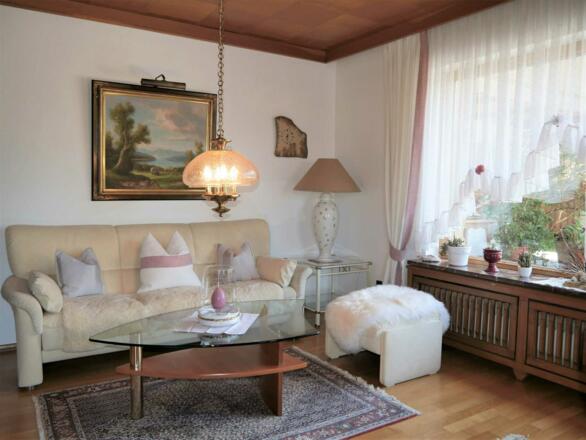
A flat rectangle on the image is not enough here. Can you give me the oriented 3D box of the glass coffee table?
[{"bbox_3d":[-0.431,0.768,2.658,1.259,0.400,0.800,-1,4,-17],"label":"glass coffee table"}]

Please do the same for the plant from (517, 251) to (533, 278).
[{"bbox_3d":[1.482,0.276,3.026,0.101,0.165,0.101,-2,5,-33],"label":"plant"}]

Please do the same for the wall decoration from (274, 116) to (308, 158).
[{"bbox_3d":[-0.007,-0.776,4.516,0.371,0.400,0.030,-2,5,-33],"label":"wall decoration"}]

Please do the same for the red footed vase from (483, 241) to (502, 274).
[{"bbox_3d":[1.327,0.242,3.160,0.130,0.209,0.130,-2,5,-33],"label":"red footed vase"}]

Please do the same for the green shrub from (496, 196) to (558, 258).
[{"bbox_3d":[2.746,0.106,5.600,0.700,0.730,0.750,-2,5,-33],"label":"green shrub"}]

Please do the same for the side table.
[{"bbox_3d":[0.305,0.609,4.144,0.534,0.516,0.476,-2,5,-33],"label":"side table"}]

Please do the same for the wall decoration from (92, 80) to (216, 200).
[{"bbox_3d":[-1.069,-0.608,3.818,1.005,0.899,0.045,-2,5,-33],"label":"wall decoration"}]

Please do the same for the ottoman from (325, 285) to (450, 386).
[{"bbox_3d":[0.581,0.736,3.088,0.522,0.423,0.661,-2,5,-33],"label":"ottoman"}]

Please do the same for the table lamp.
[{"bbox_3d":[0.303,-0.087,4.145,0.586,0.889,0.586,0,4,0],"label":"table lamp"}]

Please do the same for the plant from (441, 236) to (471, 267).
[{"bbox_3d":[1.207,0.221,3.478,0.191,0.206,0.209,-2,5,-33],"label":"plant"}]

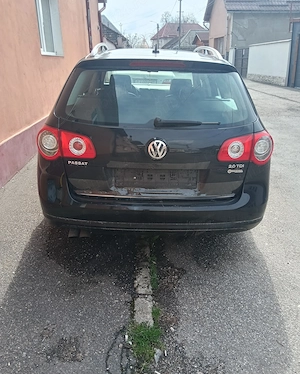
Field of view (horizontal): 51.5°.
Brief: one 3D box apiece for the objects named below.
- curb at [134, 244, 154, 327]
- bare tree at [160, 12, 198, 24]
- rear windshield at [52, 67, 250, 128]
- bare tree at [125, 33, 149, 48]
[{"bbox_3d":[-0.045,0.658,2.253,0.120,0.090,1.000,0,23,-1],"label":"curb"},{"bbox_3d":[6.000,-29.600,63.300,7.500,10.200,6.500,-1,22,0],"label":"bare tree"},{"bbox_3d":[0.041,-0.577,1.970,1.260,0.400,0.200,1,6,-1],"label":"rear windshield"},{"bbox_3d":[-2.300,-22.000,50.400,4.000,5.800,3.700,-1,22,0],"label":"bare tree"}]

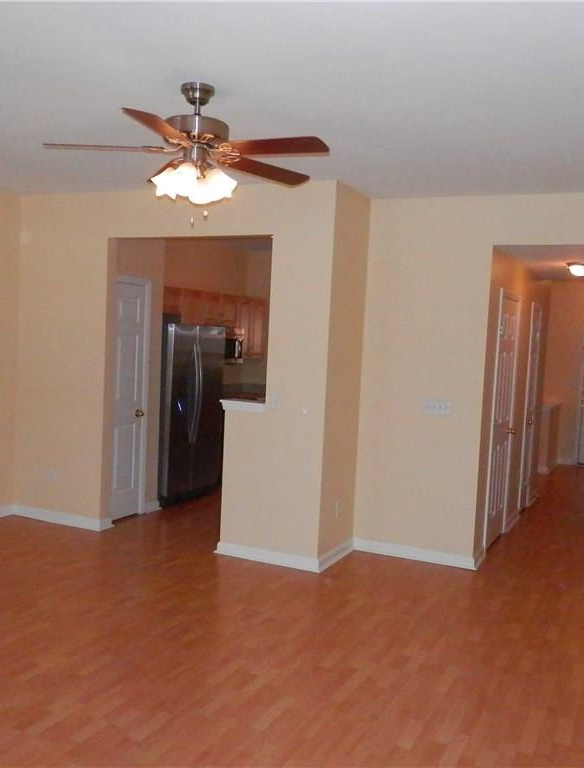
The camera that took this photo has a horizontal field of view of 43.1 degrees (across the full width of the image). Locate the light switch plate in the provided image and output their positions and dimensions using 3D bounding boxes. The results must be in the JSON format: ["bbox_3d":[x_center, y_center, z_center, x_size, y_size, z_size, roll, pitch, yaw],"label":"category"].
[{"bbox_3d":[1.088,0.179,5.563,0.210,0.116,0.012,5,4,25],"label":"light switch plate"}]

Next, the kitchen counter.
[{"bbox_3d":[-0.325,0.165,5.531,0.390,0.065,0.180,5,4,25],"label":"kitchen counter"}]

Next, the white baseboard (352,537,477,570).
[{"bbox_3d":[0.943,1.300,5.674,0.945,0.093,0.030,5,4,25],"label":"white baseboard"}]

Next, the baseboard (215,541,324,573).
[{"bbox_3d":[-0.188,1.263,5.442,0.867,0.093,0.030,5,4,25],"label":"baseboard"}]

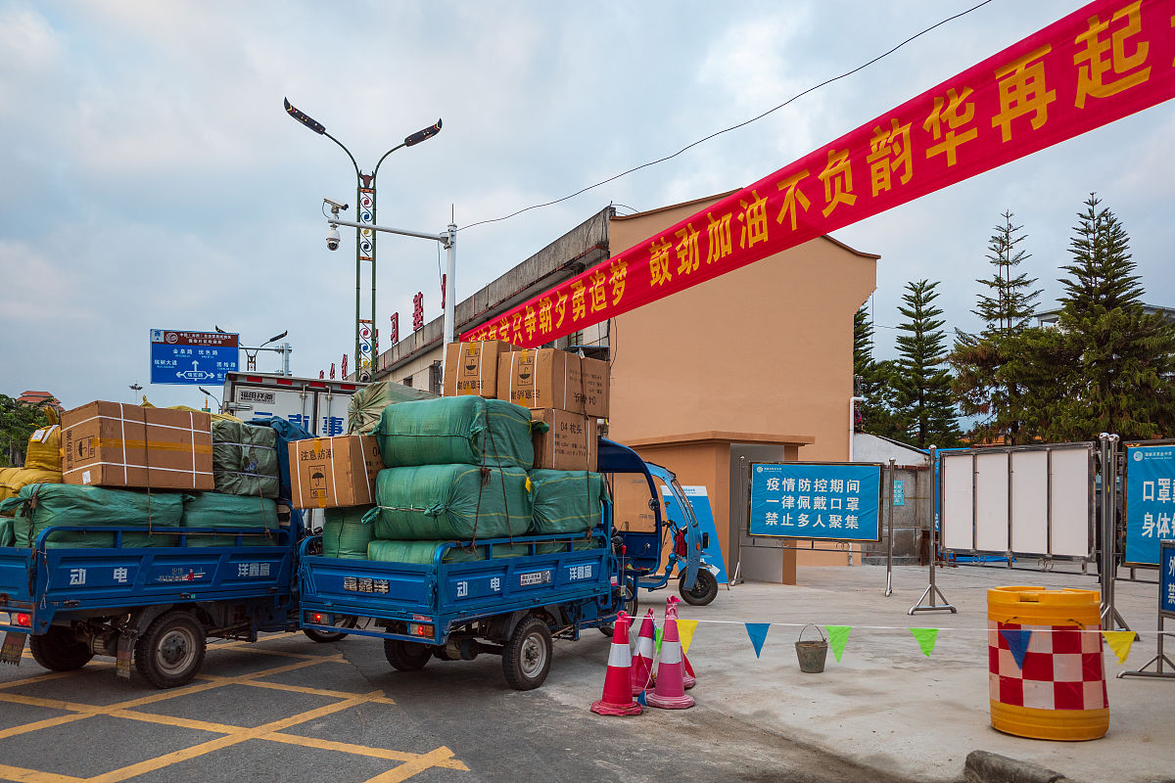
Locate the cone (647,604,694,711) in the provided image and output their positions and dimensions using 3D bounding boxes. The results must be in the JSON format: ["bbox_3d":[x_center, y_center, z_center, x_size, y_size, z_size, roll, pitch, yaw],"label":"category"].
[{"bbox_3d":[0.601,1.929,6.676,0.360,0.670,0.360,0,-6,0],"label":"cone"}]

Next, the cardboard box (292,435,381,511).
[{"bbox_3d":[-1.705,0.590,6.790,0.535,0.470,0.800,-7,-4,24],"label":"cardboard box"}]

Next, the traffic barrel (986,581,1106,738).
[{"bbox_3d":[2.813,1.641,5.580,0.645,0.840,0.645,-3,-7,30],"label":"traffic barrel"}]

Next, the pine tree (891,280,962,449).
[{"bbox_3d":[12.890,0.815,34.467,2.900,10.200,2.900,1,-6,0],"label":"pine tree"}]

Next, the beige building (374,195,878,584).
[{"bbox_3d":[-1.700,0.978,33.200,7.300,8.600,26.000,3,-7,-25],"label":"beige building"}]

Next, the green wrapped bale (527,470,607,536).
[{"bbox_3d":[-0.415,0.858,7.140,0.660,0.470,0.970,-3,-7,31],"label":"green wrapped bale"}]

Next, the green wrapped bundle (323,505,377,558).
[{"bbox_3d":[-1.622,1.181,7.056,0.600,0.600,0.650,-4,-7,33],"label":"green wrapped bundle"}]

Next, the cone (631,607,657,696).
[{"bbox_3d":[0.433,1.982,7.068,0.370,0.650,0.370,0,-6,0],"label":"cone"}]

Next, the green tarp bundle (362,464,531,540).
[{"bbox_3d":[-0.909,0.756,6.351,0.700,0.470,0.870,-3,-7,31],"label":"green tarp bundle"}]

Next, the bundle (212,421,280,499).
[{"bbox_3d":[-3.155,0.609,7.839,0.720,0.580,0.630,-4,-7,33],"label":"bundle"}]

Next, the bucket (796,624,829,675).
[{"bbox_3d":[1.825,2.087,7.420,0.265,0.400,0.265,1,-6,0],"label":"bucket"}]

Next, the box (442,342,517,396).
[{"bbox_3d":[-0.706,-0.123,7.570,0.500,0.445,0.850,-3,-7,31],"label":"box"}]

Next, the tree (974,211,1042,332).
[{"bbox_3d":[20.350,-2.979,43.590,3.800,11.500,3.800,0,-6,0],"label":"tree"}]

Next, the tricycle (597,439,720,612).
[{"bbox_3d":[0.620,1.761,10.571,1.100,1.850,2.500,-6,-9,44],"label":"tricycle"}]

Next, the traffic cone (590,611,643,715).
[{"bbox_3d":[0.204,1.909,6.496,0.370,0.670,0.370,0,-6,0],"label":"traffic cone"}]

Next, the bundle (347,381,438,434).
[{"bbox_3d":[-1.251,0.205,6.895,0.620,0.520,0.900,-3,-7,31],"label":"bundle"}]

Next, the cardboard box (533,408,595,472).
[{"bbox_3d":[-0.356,0.427,7.731,0.535,0.470,0.800,-4,-7,32],"label":"cardboard box"}]

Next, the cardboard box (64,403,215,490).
[{"bbox_3d":[-2.922,0.381,5.981,0.430,0.510,0.870,-7,-9,27],"label":"cardboard box"}]

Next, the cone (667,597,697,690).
[{"bbox_3d":[0.630,1.840,6.720,0.355,0.640,0.355,1,-6,0],"label":"cone"}]

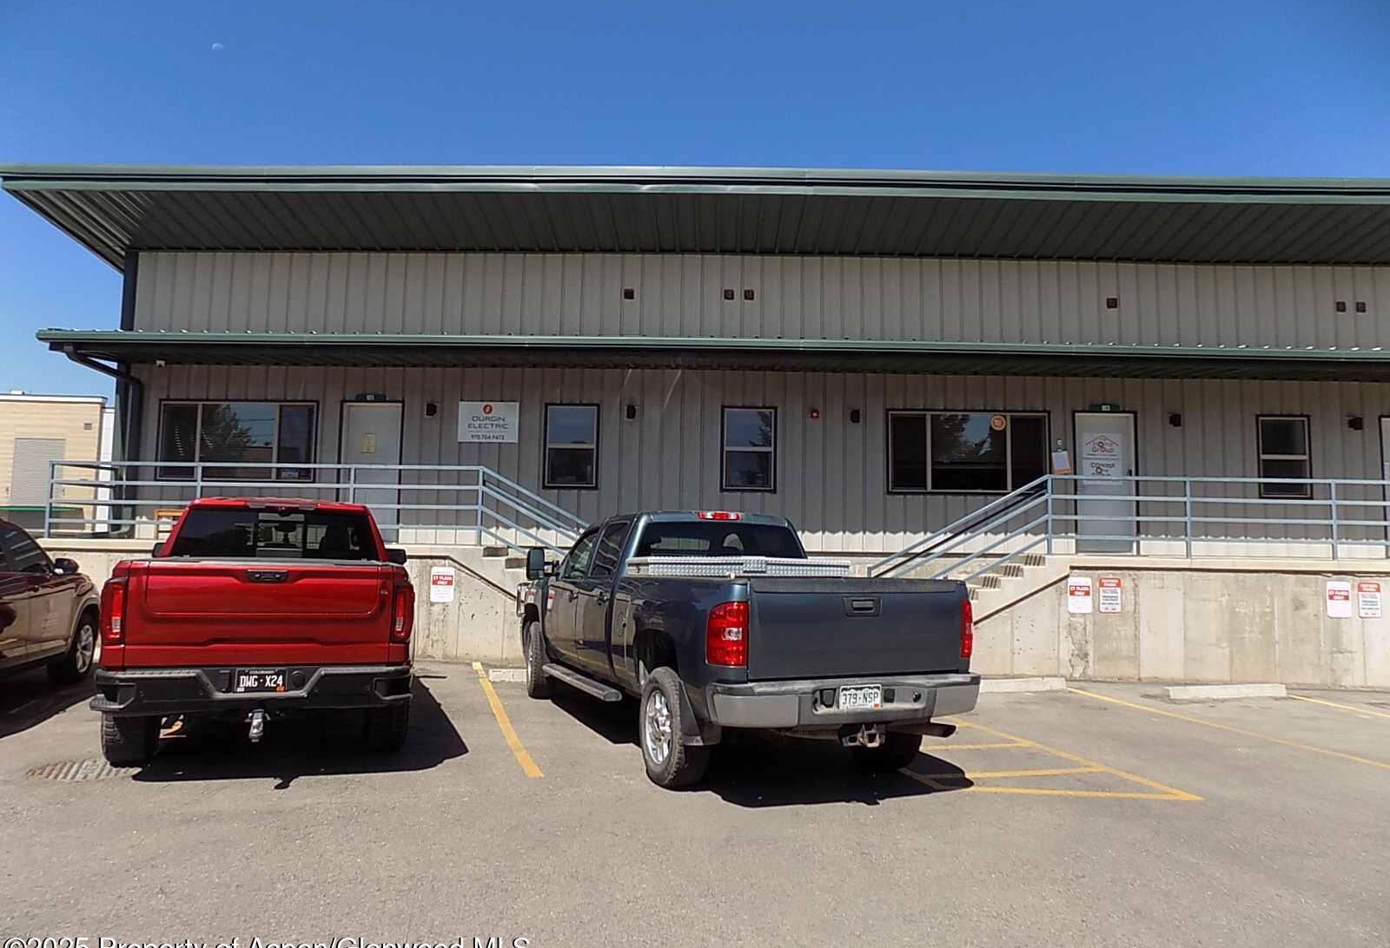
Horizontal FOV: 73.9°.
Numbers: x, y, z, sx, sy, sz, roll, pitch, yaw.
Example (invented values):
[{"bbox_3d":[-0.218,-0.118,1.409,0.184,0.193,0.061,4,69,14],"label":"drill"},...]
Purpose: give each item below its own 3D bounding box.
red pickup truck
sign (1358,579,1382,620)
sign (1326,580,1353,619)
[{"bbox_3d":[-3.861,1.246,8.536,2.200,1.980,5.920,3,-6,-22],"label":"red pickup truck"},{"bbox_3d":[8.875,1.667,12.139,0.305,0.465,0.020,1,-5,1],"label":"sign"},{"bbox_3d":[8.473,1.659,12.144,0.310,0.465,0.020,1,-5,1],"label":"sign"}]

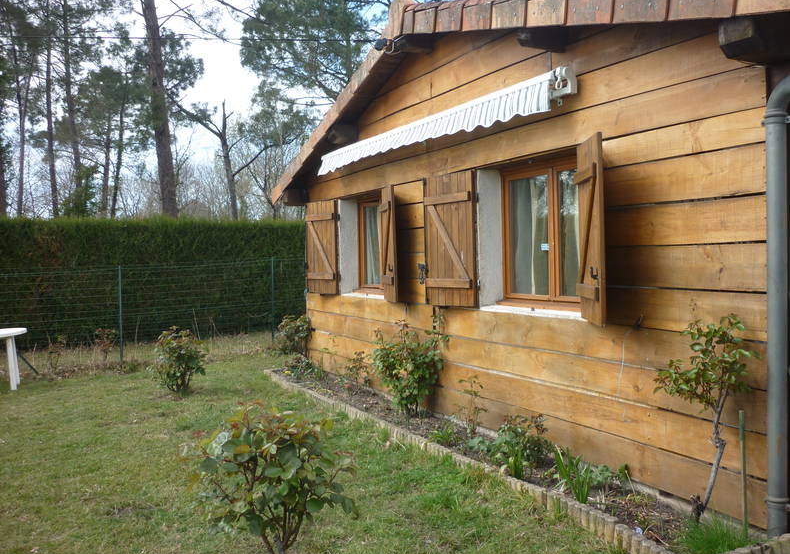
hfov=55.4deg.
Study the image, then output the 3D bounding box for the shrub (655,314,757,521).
[{"bbox_3d":[1.628,0.779,4.092,0.420,1.129,0.480,-2,2,-26],"label":"shrub"}]

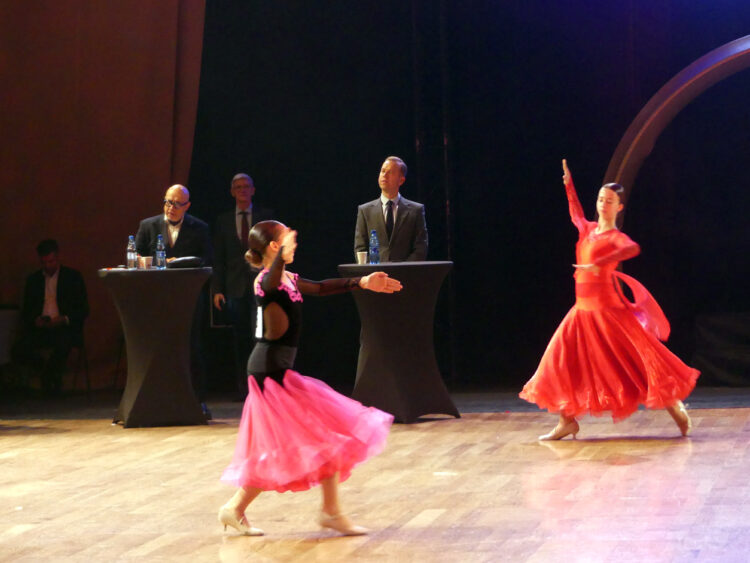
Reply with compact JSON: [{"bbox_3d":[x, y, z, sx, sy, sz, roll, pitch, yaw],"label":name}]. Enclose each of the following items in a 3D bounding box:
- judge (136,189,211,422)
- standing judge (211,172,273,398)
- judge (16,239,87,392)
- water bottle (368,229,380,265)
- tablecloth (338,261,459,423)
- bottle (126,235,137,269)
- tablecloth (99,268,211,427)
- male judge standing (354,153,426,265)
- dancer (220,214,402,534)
[{"bbox_3d":[-1.433,0.136,24.900,0.570,1.680,0.580,-1,2,18],"label":"judge"},{"bbox_3d":[-1.016,0.031,27.000,0.510,1.750,0.340,-1,2,3],"label":"standing judge"},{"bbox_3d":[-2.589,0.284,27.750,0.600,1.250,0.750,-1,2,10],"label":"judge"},{"bbox_3d":[0.002,-0.239,24.250,0.066,0.238,0.066,-2,2,0],"label":"water bottle"},{"bbox_3d":[0.164,0.423,24.250,0.800,1.110,0.800,-2,2,0],"label":"tablecloth"},{"bbox_3d":[-1.705,-0.205,24.350,0.066,0.236,0.066,-2,2,0],"label":"bottle"},{"bbox_3d":[-1.527,0.460,24.350,0.800,1.110,0.800,-2,2,0],"label":"tablecloth"},{"bbox_3d":[0.133,0.022,25.000,0.540,1.830,0.360,-1,2,10],"label":"male judge standing"},{"bbox_3d":[-0.319,0.477,17.150,0.920,1.550,0.620,-2,2,3],"label":"dancer"}]

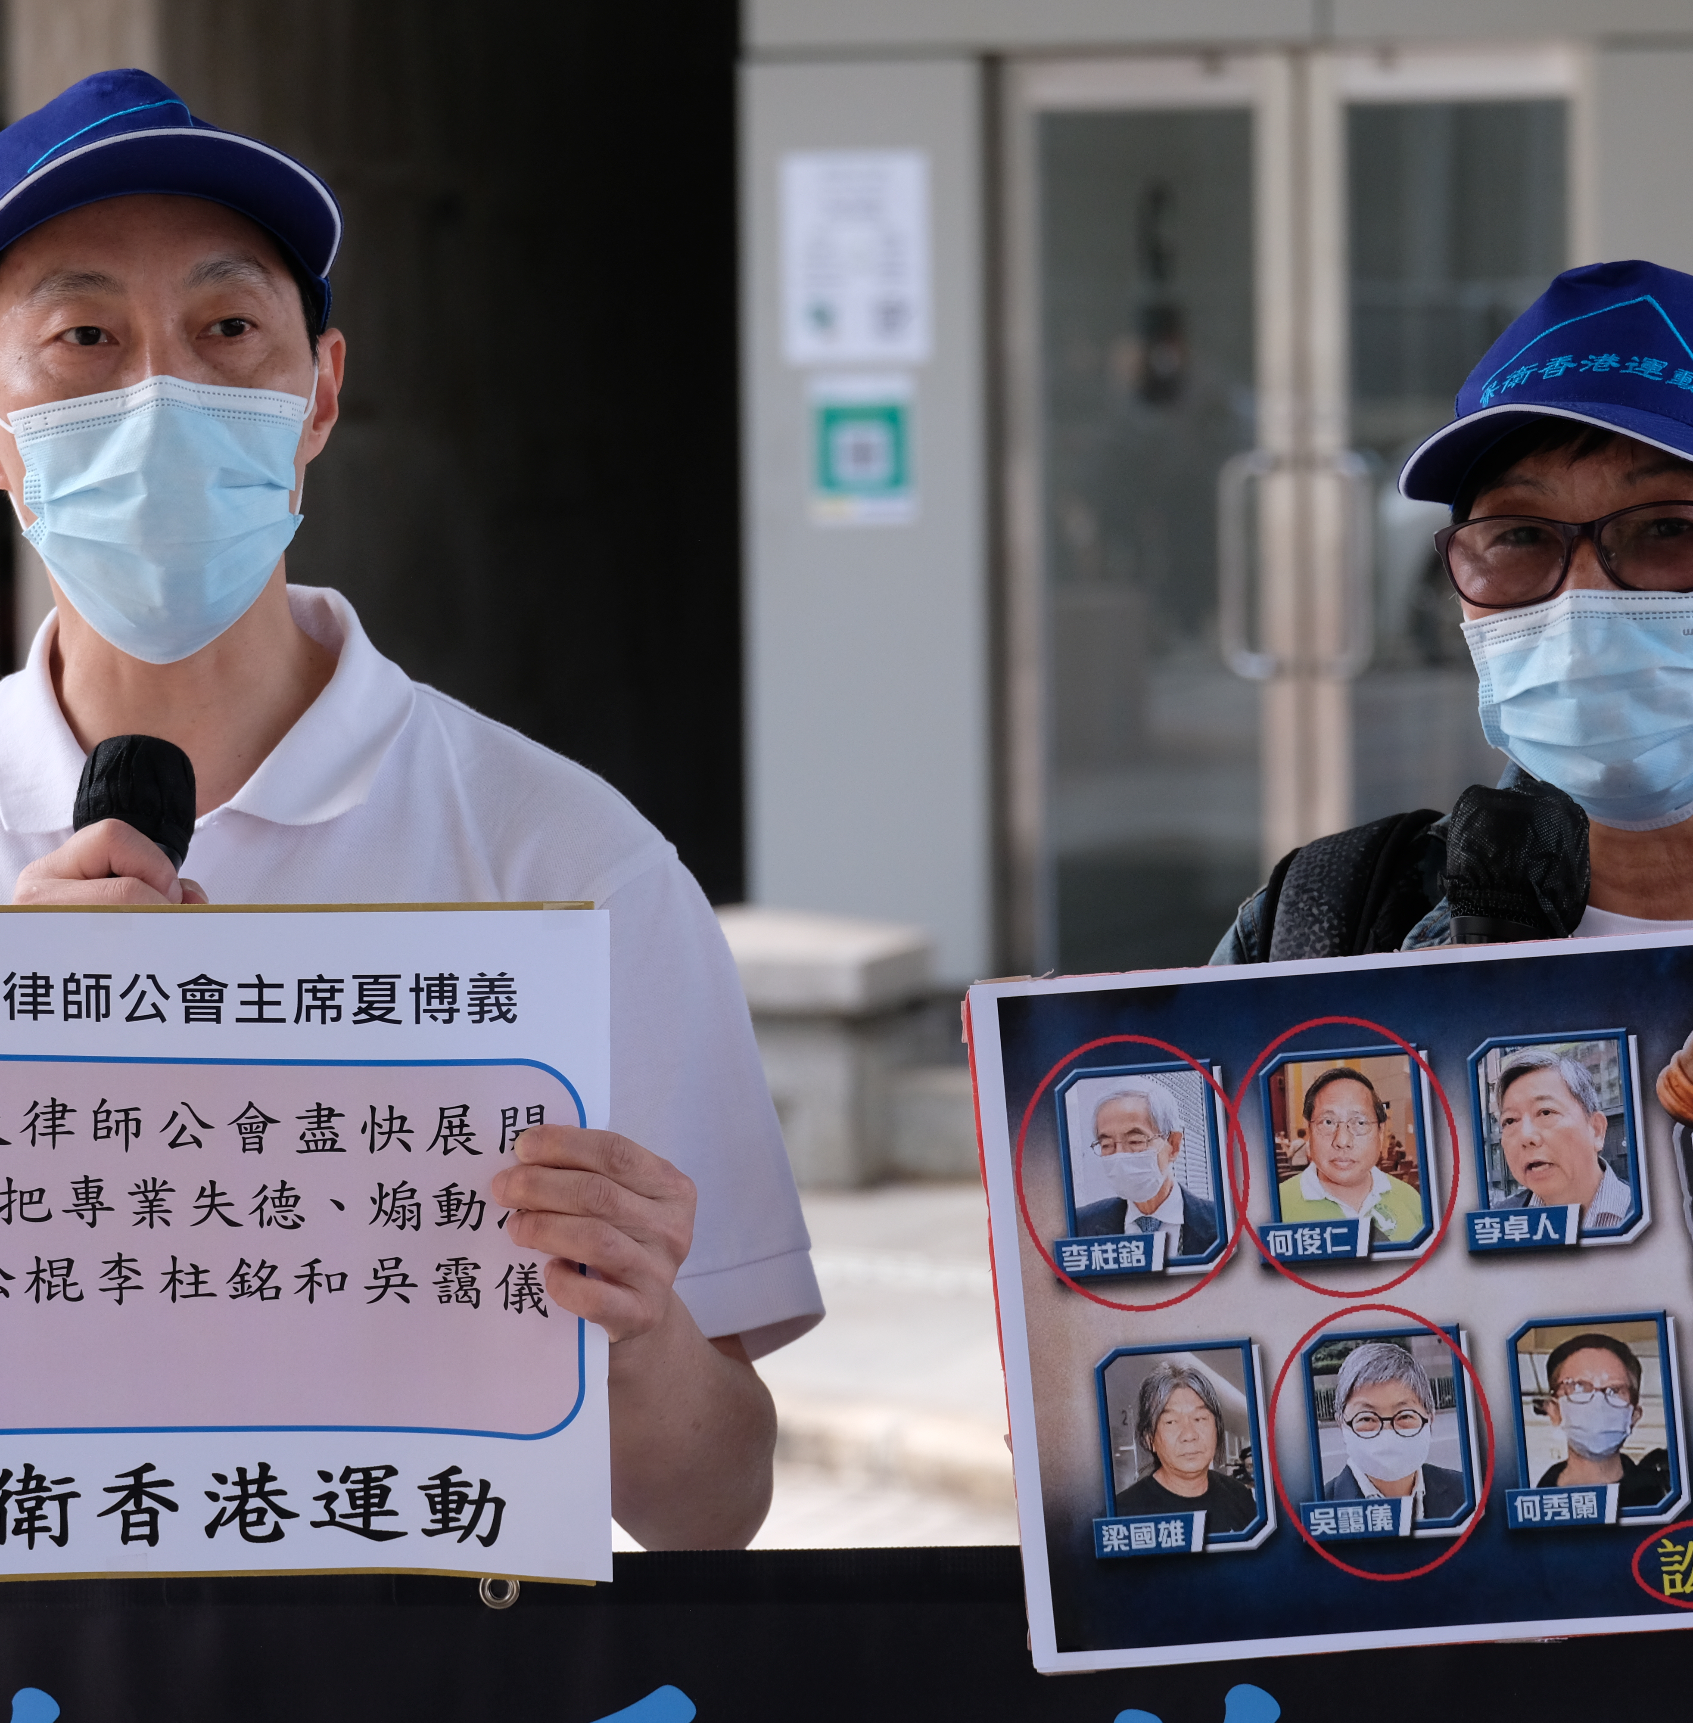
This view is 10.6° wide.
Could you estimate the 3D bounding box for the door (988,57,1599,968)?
[{"bbox_3d":[0.903,-0.628,18.400,1.200,2.020,0.100,0,3,12],"label":"door"}]

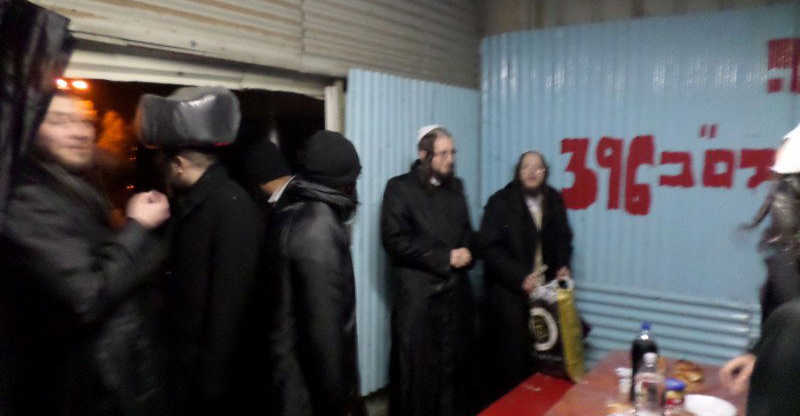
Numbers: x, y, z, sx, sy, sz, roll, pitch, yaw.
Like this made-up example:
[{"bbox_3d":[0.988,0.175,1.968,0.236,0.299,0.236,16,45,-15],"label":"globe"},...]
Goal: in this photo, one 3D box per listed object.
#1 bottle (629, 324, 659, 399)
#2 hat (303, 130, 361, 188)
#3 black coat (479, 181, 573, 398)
[{"bbox_3d":[0.923,0.572,2.174,0.090,0.305,0.090,-1,6,0],"label":"bottle"},{"bbox_3d":[-0.269,-0.191,2.270,0.235,0.215,0.205,-5,7,-36],"label":"hat"},{"bbox_3d":[0.733,0.504,3.350,0.530,1.250,0.370,-2,6,-16],"label":"black coat"}]

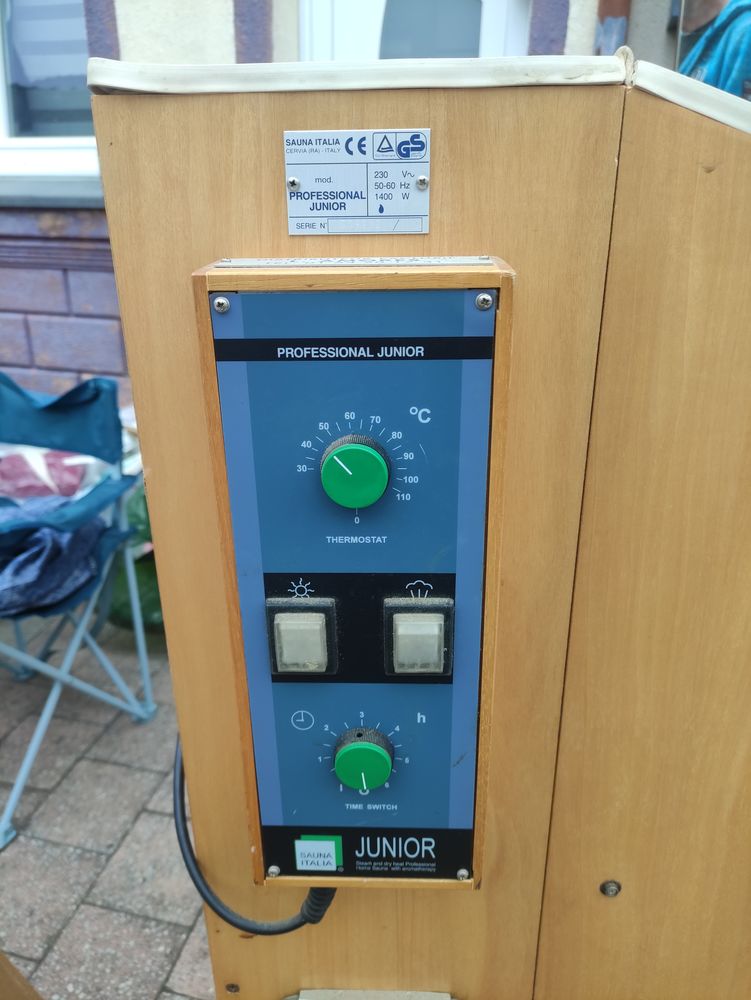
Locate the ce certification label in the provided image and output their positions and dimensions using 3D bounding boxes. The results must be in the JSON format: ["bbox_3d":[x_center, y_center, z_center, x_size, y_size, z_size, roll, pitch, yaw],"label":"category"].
[{"bbox_3d":[-0.007,-0.135,0.309,0.061,0.041,0.002,0,21,2],"label":"ce certification label"}]

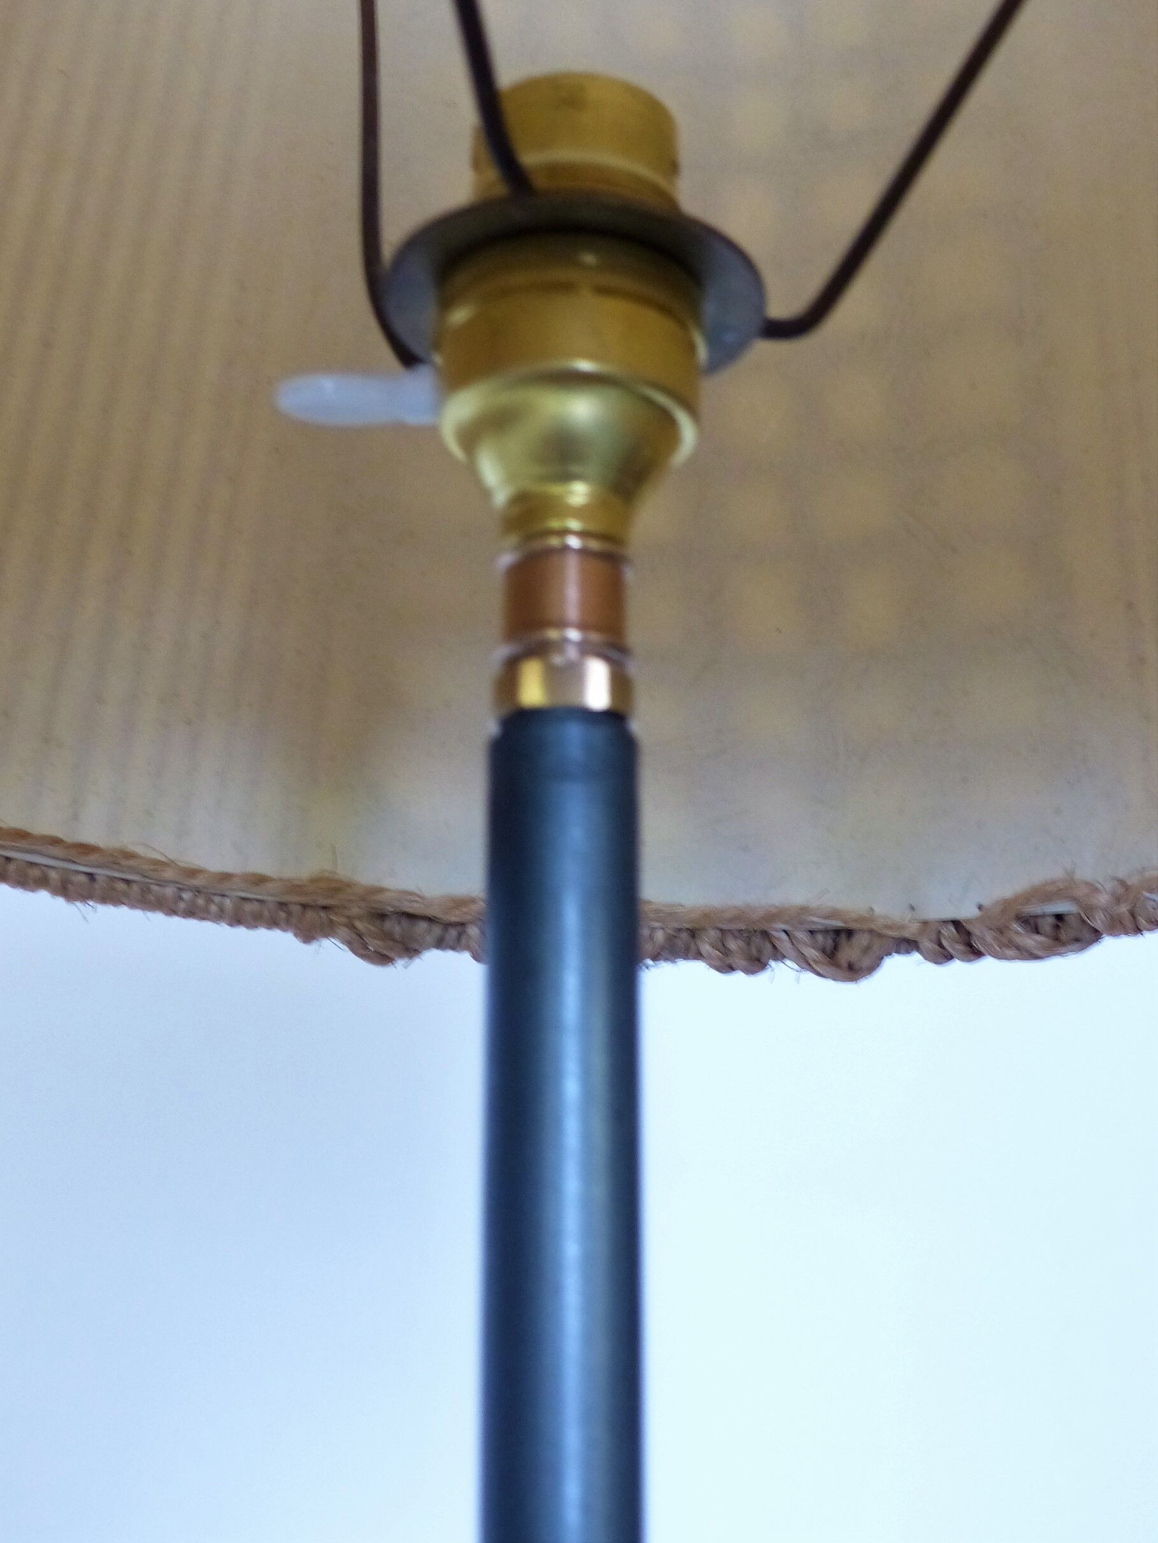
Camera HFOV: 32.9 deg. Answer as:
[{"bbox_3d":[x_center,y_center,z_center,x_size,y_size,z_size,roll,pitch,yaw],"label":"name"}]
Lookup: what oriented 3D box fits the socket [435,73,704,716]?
[{"bbox_3d":[-0.001,-0.045,0.249,0.034,0.082,0.034,1,-15,0],"label":"socket"}]

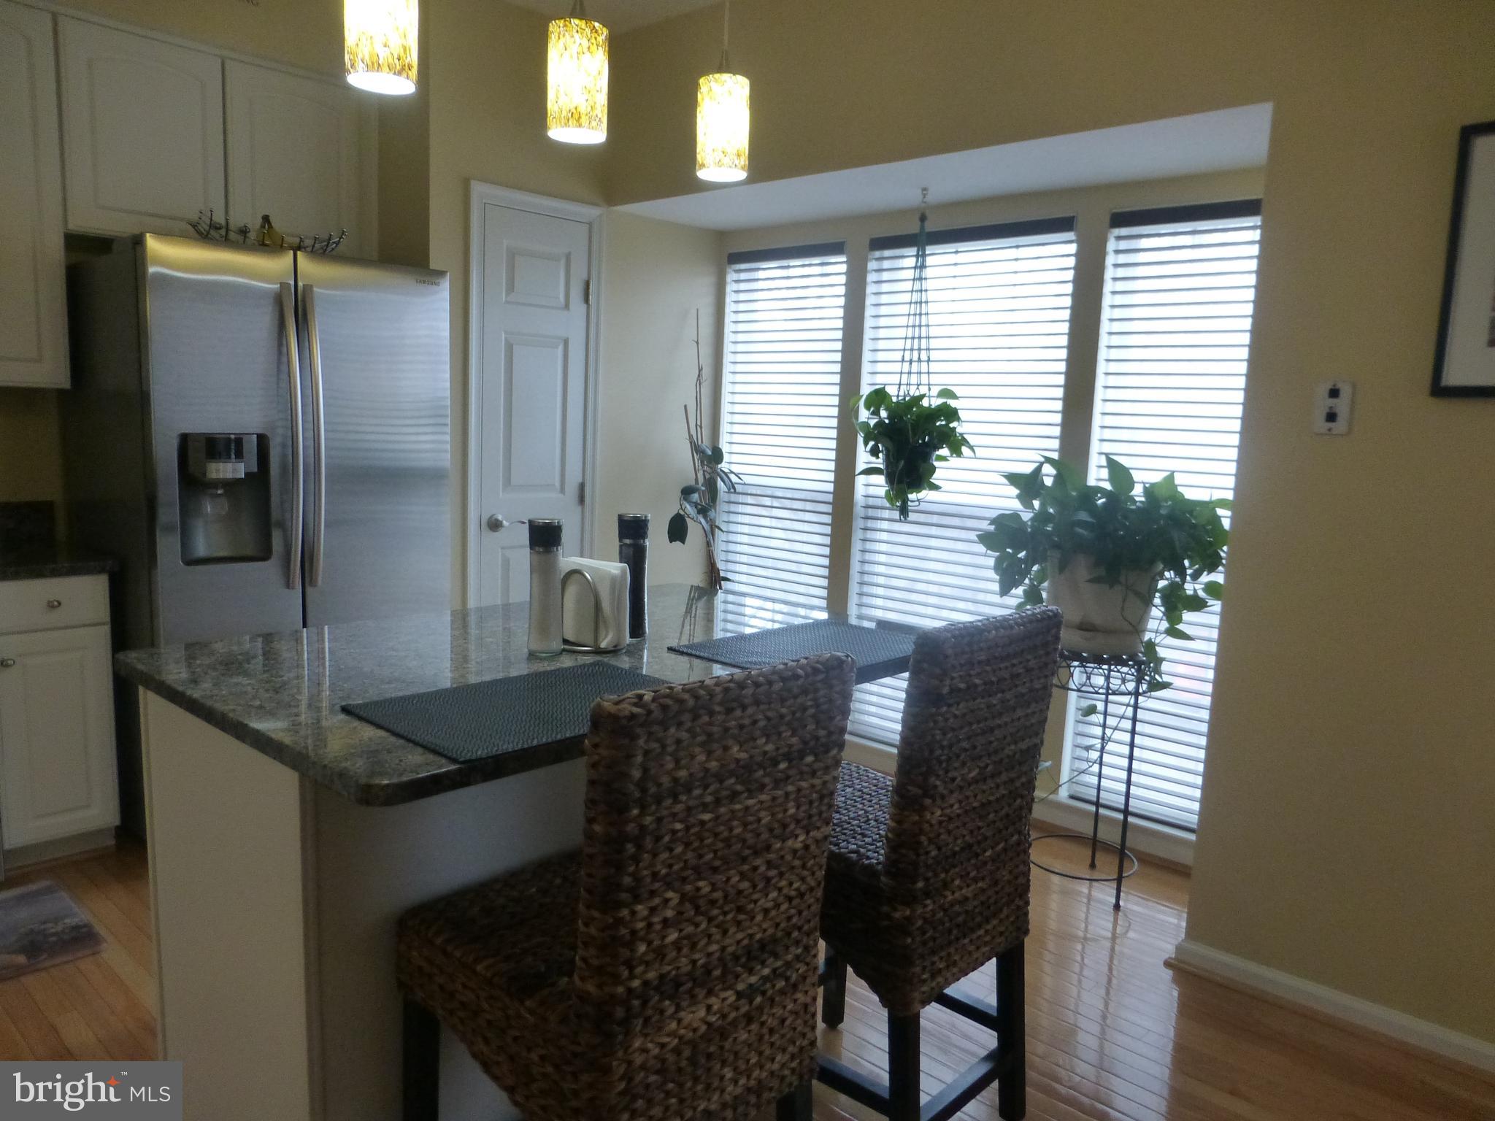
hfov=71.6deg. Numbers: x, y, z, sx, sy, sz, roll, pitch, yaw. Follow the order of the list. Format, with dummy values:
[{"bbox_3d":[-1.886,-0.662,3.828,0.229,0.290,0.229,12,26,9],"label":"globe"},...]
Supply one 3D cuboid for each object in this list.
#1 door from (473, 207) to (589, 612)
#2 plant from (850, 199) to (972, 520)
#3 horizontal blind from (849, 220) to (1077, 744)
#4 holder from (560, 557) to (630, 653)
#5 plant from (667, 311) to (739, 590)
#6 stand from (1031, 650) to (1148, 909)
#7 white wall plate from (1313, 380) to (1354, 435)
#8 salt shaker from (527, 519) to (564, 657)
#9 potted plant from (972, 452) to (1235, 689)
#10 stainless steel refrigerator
[{"bbox_3d":[-0.811,-0.254,3.961,0.050,2.060,0.485,10,11,42],"label":"door"},{"bbox_3d":[0.566,-0.682,3.580,0.390,1.094,0.370,2,8,0],"label":"plant"},{"bbox_3d":[0.729,-0.212,3.787,0.820,1.940,0.060,10,11,42],"label":"horizontal blind"},{"bbox_3d":[-0.297,0.079,1.984,0.155,0.155,0.105,10,11,42],"label":"holder"},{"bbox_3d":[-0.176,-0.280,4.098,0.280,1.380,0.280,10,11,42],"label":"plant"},{"bbox_3d":[1.006,0.620,3.057,0.320,0.720,0.320,10,11,42],"label":"stand"},{"bbox_3d":[1.302,-0.338,2.304,0.071,0.116,0.008,9,10,41],"label":"white wall plate"},{"bbox_3d":[-0.366,0.046,1.881,0.065,0.245,0.065,2,8,0],"label":"salt shaker"},{"bbox_3d":[1.011,0.030,2.975,0.660,0.660,0.600,10,11,42],"label":"potted plant"},{"bbox_3d":[-1.606,-0.075,3.473,0.900,1.785,0.908,10,11,42],"label":"stainless steel refrigerator"}]

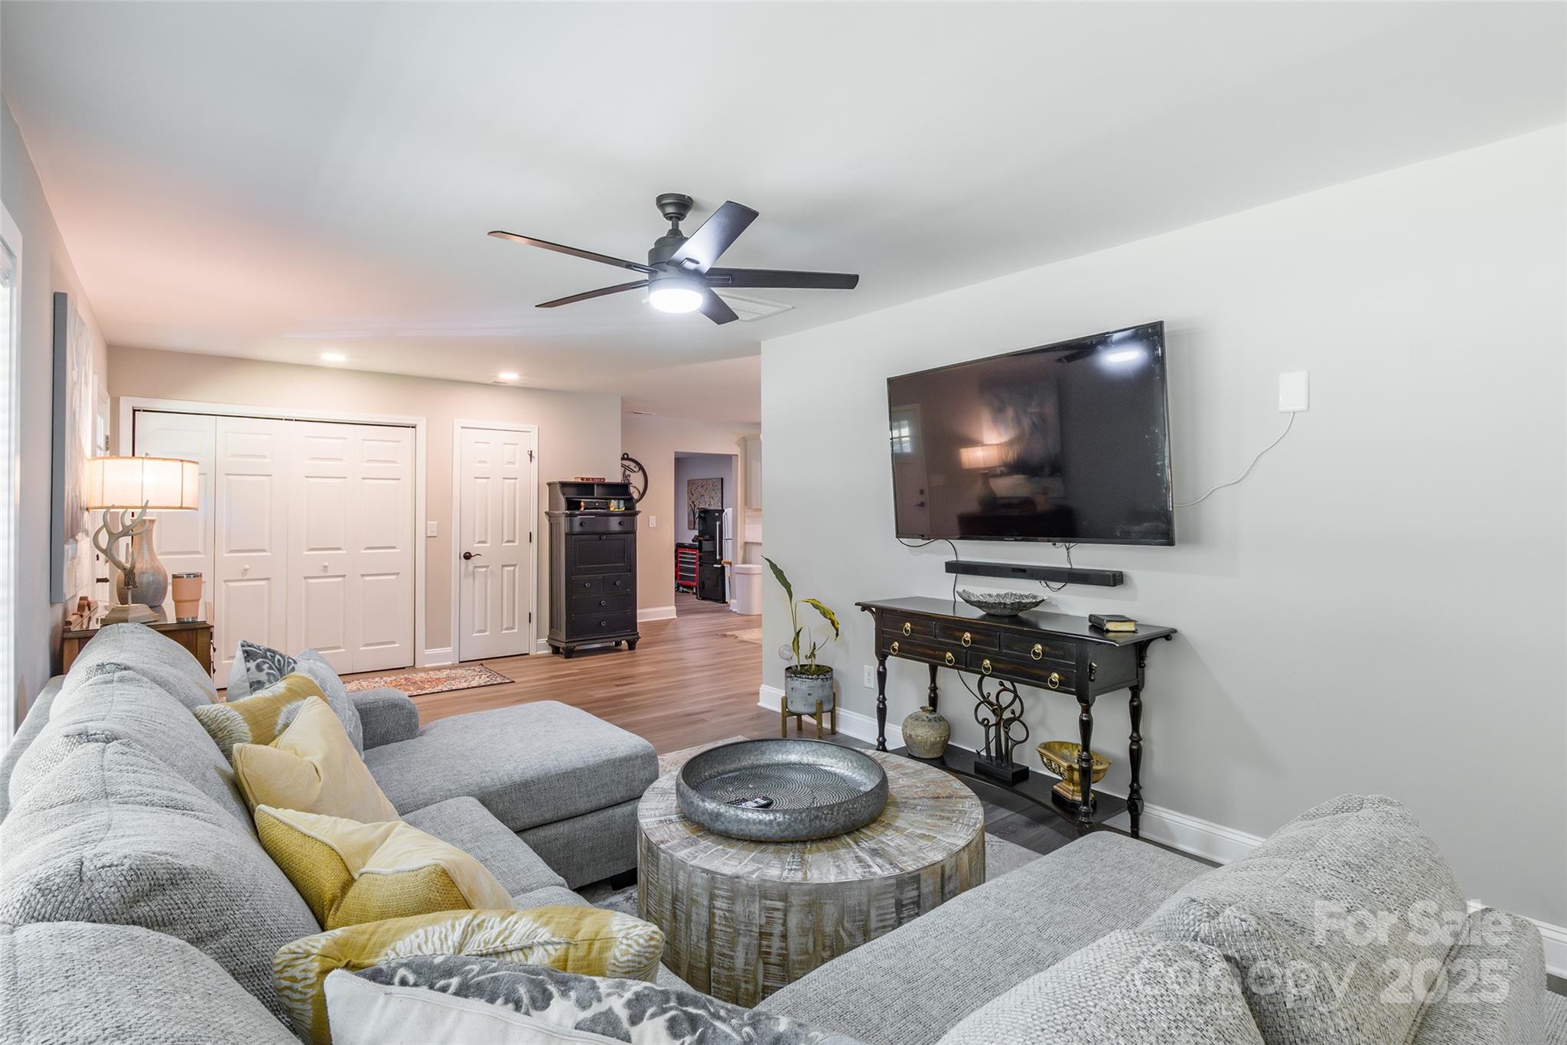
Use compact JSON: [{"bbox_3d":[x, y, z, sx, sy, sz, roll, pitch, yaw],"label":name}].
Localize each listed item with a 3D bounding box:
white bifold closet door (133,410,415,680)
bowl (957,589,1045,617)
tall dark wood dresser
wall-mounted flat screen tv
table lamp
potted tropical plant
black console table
[{"bbox_3d":[-3.965,0.227,5.543,1.812,2.042,0.045,-1,1,-36],"label":"white bifold closet door"},{"bbox_3d":[1.003,0.364,3.214,0.361,0.115,0.380,0,1,0],"label":"bowl"},{"bbox_3d":[-1.822,0.433,6.715,0.755,1.600,0.480,-1,1,-36],"label":"tall dark wood dresser"},{"bbox_3d":[1.070,-0.347,3.279,0.070,0.873,1.427,-8,5,-39],"label":"wall-mounted flat screen tv"},{"bbox_3d":[-2.635,0.074,2.872,0.350,0.692,0.360,-1,2,-41],"label":"table lamp"},{"bbox_3d":[0.103,0.746,4.207,0.460,1.080,0.400,0,1,0],"label":"potted tropical plant"},{"bbox_3d":[0.973,0.866,3.146,0.475,0.886,1.291,-1,2,-41],"label":"black console table"}]

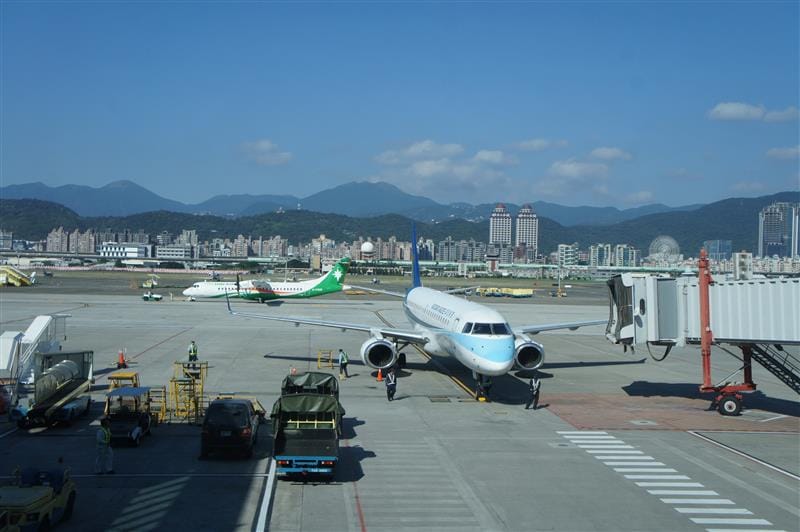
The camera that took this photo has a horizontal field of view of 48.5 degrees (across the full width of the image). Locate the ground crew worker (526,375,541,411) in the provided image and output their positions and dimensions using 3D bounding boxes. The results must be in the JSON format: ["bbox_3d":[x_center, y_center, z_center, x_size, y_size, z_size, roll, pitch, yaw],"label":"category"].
[{"bbox_3d":[6.442,6.115,42.796,0.600,1.630,0.500,1,0,21],"label":"ground crew worker"}]

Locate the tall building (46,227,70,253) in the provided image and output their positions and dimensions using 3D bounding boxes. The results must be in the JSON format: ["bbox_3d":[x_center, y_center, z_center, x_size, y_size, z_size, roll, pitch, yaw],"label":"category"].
[{"bbox_3d":[-653.380,-43.891,1700.000,40.000,61.000,28.000,1,0,-11],"label":"tall building"}]

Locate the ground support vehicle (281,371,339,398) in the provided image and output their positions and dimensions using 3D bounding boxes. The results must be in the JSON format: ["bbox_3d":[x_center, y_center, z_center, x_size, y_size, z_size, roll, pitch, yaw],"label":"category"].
[{"bbox_3d":[-3.695,5.596,36.800,2.100,2.200,5.000,1,0,-6],"label":"ground support vehicle"}]

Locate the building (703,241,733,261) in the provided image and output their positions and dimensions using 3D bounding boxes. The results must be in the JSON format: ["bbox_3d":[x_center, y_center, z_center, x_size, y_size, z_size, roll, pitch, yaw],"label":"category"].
[{"bbox_3d":[752.839,-20.073,2100.000,65.000,78.000,45.000,1,0,17],"label":"building"}]

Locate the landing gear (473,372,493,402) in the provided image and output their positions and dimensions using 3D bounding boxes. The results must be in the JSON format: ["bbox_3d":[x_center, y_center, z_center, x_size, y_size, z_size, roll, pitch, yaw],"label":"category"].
[{"bbox_3d":[4.163,6.143,44.911,0.800,1.450,0.850,1,0,-6],"label":"landing gear"}]

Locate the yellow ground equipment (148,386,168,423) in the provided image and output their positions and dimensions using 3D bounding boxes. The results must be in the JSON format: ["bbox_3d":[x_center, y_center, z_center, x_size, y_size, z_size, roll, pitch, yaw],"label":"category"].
[{"bbox_3d":[-10.304,5.795,37.800,0.950,1.500,1.200,1,0,-5],"label":"yellow ground equipment"}]

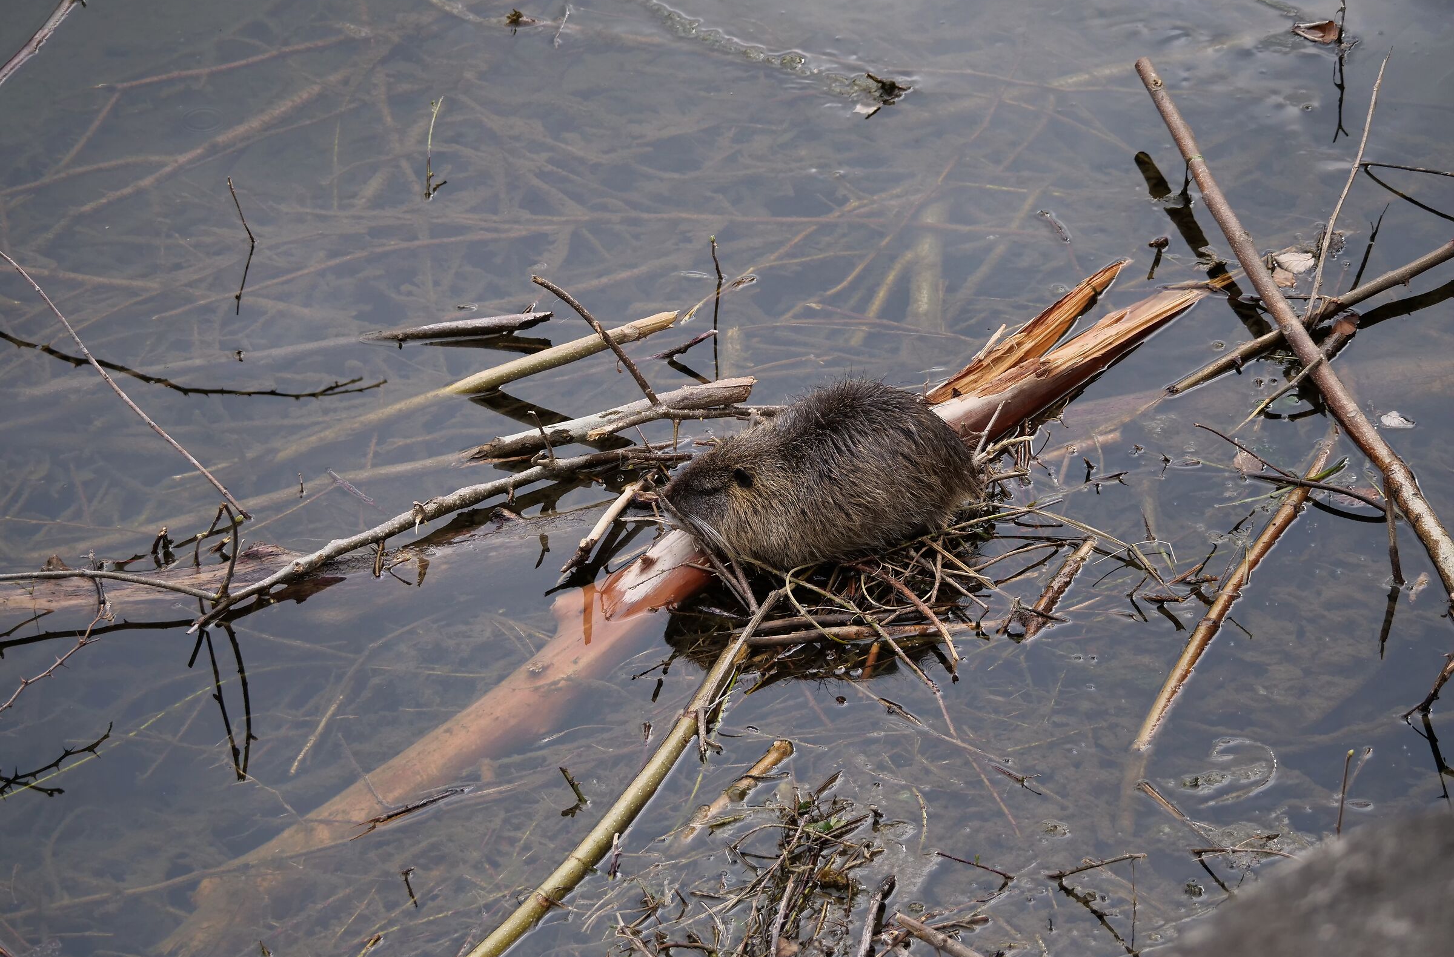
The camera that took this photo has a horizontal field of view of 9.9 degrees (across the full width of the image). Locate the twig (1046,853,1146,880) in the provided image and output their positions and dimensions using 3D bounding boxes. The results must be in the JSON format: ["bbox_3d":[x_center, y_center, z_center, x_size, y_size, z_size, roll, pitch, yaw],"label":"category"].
[{"bbox_3d":[0.432,0.453,9.812,0.155,0.016,0.018,-14,19,42],"label":"twig"}]

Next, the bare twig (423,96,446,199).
[{"bbox_3d":[-0.389,-0.444,11.247,0.018,0.020,0.165,8,57,-2],"label":"bare twig"}]

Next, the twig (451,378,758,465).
[{"bbox_3d":[-0.152,-0.067,10.623,0.390,0.042,0.040,-13,32,10],"label":"twig"}]

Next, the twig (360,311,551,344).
[{"bbox_3d":[-0.351,-0.195,10.899,0.250,0.030,0.030,-6,33,3],"label":"twig"}]

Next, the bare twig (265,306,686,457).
[{"bbox_3d":[-0.322,-0.103,10.768,0.575,0.045,0.045,-24,32,10],"label":"bare twig"}]

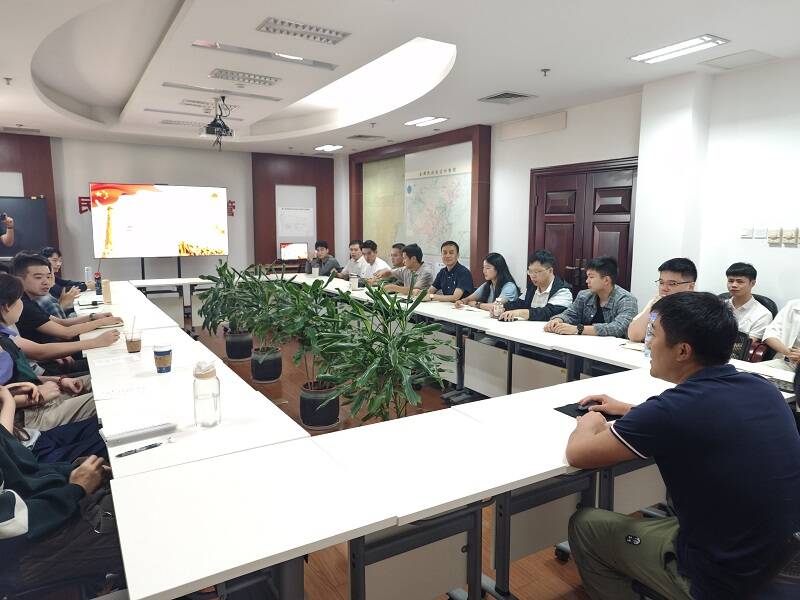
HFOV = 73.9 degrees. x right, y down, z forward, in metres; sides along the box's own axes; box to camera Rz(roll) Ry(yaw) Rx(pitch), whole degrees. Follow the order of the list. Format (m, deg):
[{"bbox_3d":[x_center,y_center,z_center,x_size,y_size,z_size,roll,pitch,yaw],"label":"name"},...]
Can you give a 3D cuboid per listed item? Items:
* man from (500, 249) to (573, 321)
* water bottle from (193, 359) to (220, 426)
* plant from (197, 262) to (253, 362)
[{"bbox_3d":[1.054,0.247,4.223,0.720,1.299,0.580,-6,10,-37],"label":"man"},{"bbox_3d":[-0.709,0.336,1.954,0.097,0.230,0.097,-4,9,-31],"label":"water bottle"},{"bbox_3d":[-1.874,0.113,5.898,0.692,1.081,0.692,-2,8,-17],"label":"plant"}]

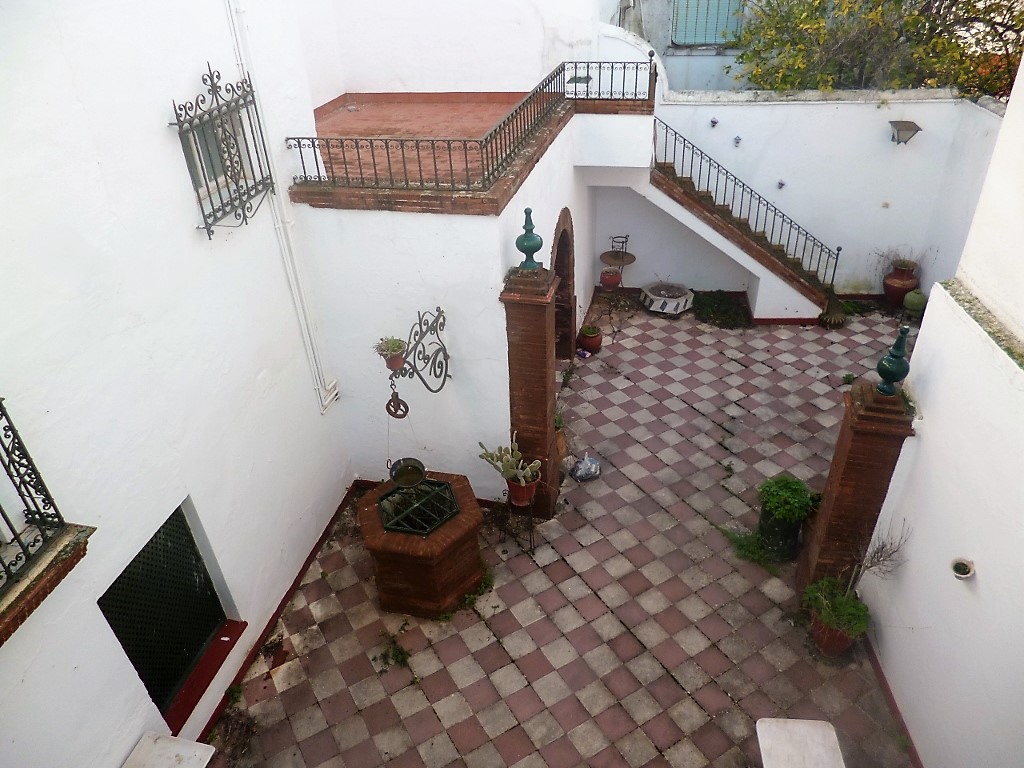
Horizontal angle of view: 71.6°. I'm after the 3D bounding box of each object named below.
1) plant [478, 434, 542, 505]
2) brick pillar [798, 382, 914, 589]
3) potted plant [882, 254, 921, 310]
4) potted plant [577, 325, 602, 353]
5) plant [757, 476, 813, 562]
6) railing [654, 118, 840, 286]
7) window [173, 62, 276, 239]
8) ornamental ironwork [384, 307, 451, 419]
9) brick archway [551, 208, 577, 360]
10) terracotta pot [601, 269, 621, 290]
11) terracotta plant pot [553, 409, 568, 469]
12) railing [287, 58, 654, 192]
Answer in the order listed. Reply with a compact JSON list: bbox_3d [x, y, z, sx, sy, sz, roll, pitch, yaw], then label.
[{"bbox_3d":[0.000,0.832,7.065,0.612,0.775,0.449,3,33,10],"label":"plant"},{"bbox_3d":[2.950,1.056,6.191,0.449,2.339,0.449,4,33,11],"label":"brick pillar"},{"bbox_3d":[6.339,-1.650,11.581,0.530,0.789,0.530,16,37,26],"label":"potted plant"},{"bbox_3d":[1.189,-0.689,10.873,0.386,0.359,0.386,6,34,13],"label":"potted plant"},{"bbox_3d":[2.545,1.273,6.620,0.463,0.750,0.463,7,34,14],"label":"plant"},{"bbox_3d":[3.647,-2.657,11.111,3.210,3.210,1.251,3,33,8],"label":"railing"},{"bbox_3d":[-2.282,-1.847,5.577,0.163,1.238,1.115,4,33,10],"label":"window"},{"bbox_3d":[-0.755,-0.136,5.966,0.175,0.950,1.200,7,34,14],"label":"ornamental ironwork"},{"bbox_3d":[0.568,-1.053,9.453,0.326,2.557,1.686,6,34,13],"label":"brick archway"},{"bbox_3d":[1.562,-1.632,11.227,0.310,0.290,0.310,5,33,12],"label":"terracotta pot"},{"bbox_3d":[0.534,0.616,7.887,0.212,0.625,0.212,-2,33,1],"label":"terracotta plant pot"},{"bbox_3d":[-0.143,-3.055,8.014,2.965,0.462,4.107,6,34,14],"label":"railing"}]

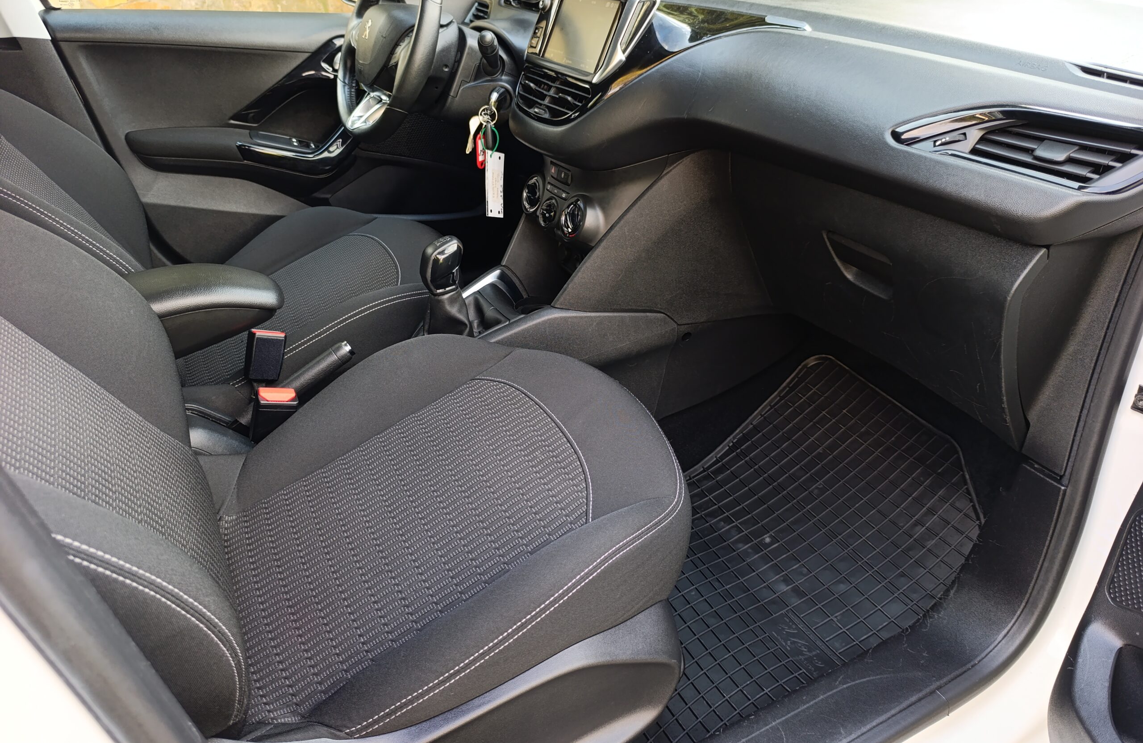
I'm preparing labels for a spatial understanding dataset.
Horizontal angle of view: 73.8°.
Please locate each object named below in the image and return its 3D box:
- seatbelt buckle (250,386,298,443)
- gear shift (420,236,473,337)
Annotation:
[{"bbox_3d":[-0.370,0.064,0.950,0.049,0.075,0.027,-1,30,-33],"label":"seatbelt buckle"},{"bbox_3d":[-0.184,-0.119,1.123,0.072,0.150,0.062,-12,33,-27],"label":"gear shift"}]

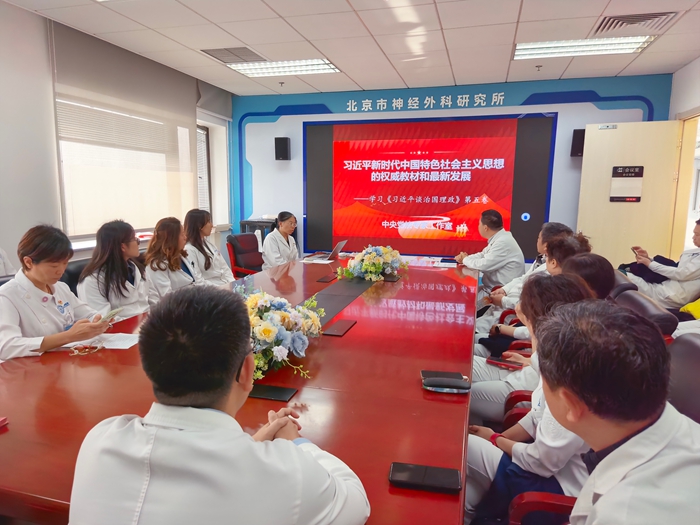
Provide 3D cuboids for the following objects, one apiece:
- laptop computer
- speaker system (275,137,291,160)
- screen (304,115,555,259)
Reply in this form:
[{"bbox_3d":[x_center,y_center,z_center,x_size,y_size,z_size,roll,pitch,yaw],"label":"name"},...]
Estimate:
[{"bbox_3d":[-0.232,-0.131,4.987,0.320,0.190,0.320,2,8,15],"label":"laptop computer"},{"bbox_3d":[-0.928,-1.578,6.739,0.210,0.315,0.180,0,8,1],"label":"speaker system"},{"bbox_3d":[0.929,-0.968,6.425,3.270,1.820,0.100,2,8,15],"label":"screen"}]

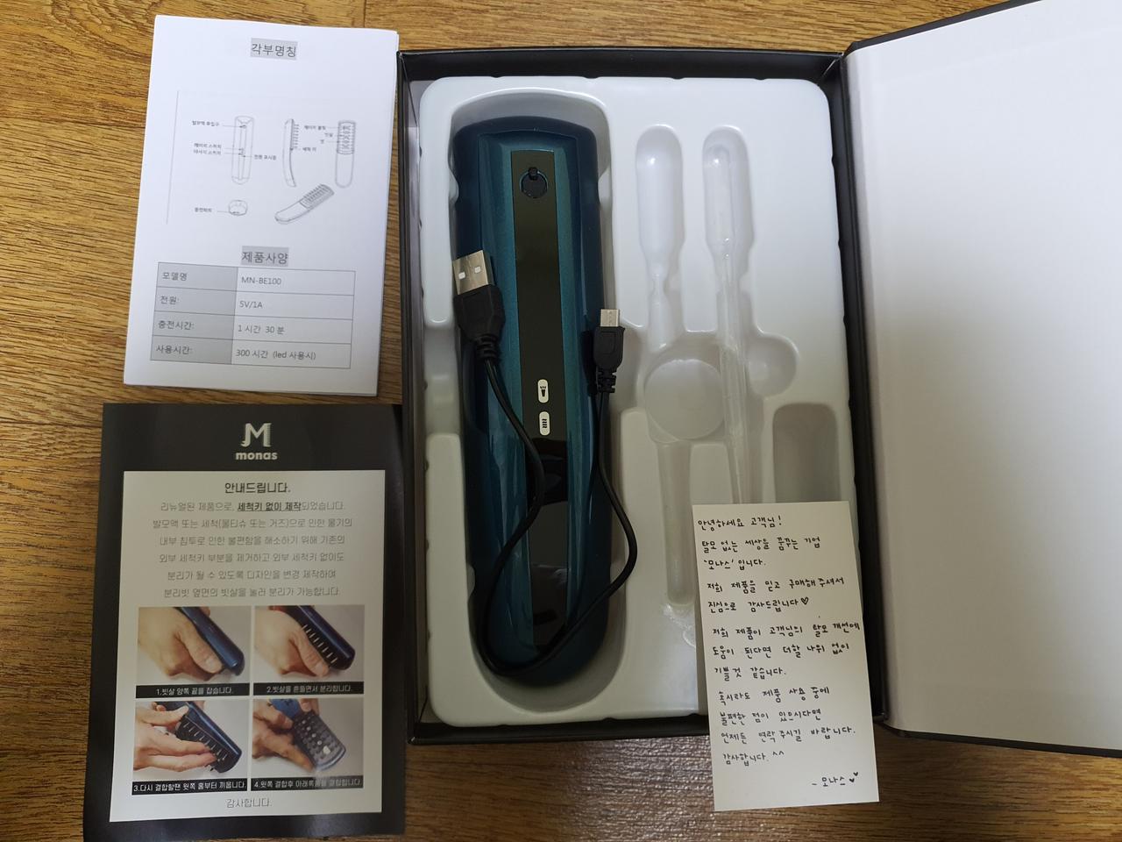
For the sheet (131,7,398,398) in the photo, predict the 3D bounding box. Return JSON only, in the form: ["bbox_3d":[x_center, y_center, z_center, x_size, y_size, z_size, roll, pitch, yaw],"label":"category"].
[{"bbox_3d":[-0.107,-0.079,0.306,0.088,0.003,0.137,2,85,-4],"label":"sheet"}]

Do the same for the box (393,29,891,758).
[{"bbox_3d":[0.022,-0.011,0.287,0.146,0.044,0.216,-1,85,-4],"label":"box"}]

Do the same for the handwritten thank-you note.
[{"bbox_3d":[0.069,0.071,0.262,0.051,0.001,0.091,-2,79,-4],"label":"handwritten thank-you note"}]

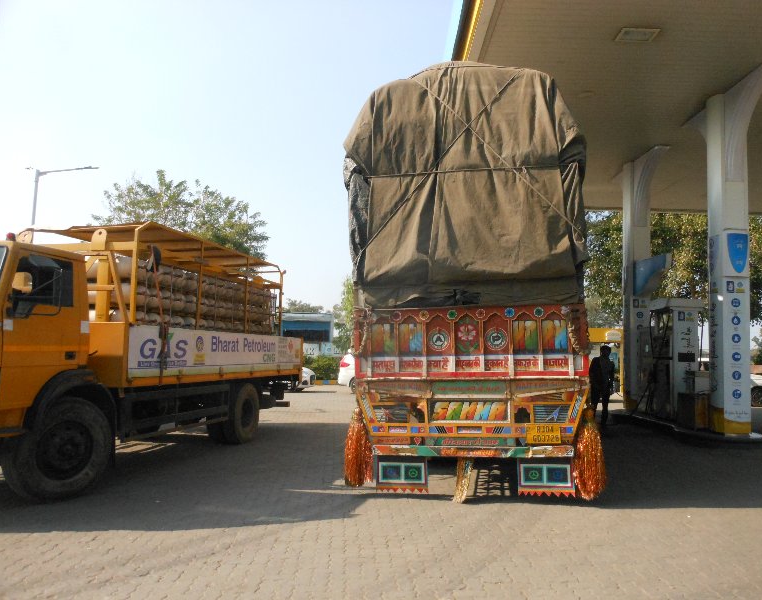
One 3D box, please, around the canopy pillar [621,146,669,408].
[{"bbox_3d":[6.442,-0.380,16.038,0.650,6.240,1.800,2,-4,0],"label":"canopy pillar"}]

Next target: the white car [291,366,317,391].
[{"bbox_3d":[-4.394,2.560,23.900,4.100,1.500,1.720,0,-4,18],"label":"white car"}]

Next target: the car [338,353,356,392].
[{"bbox_3d":[0.583,2.672,23.664,4.000,1.520,1.720,1,-4,3],"label":"car"}]

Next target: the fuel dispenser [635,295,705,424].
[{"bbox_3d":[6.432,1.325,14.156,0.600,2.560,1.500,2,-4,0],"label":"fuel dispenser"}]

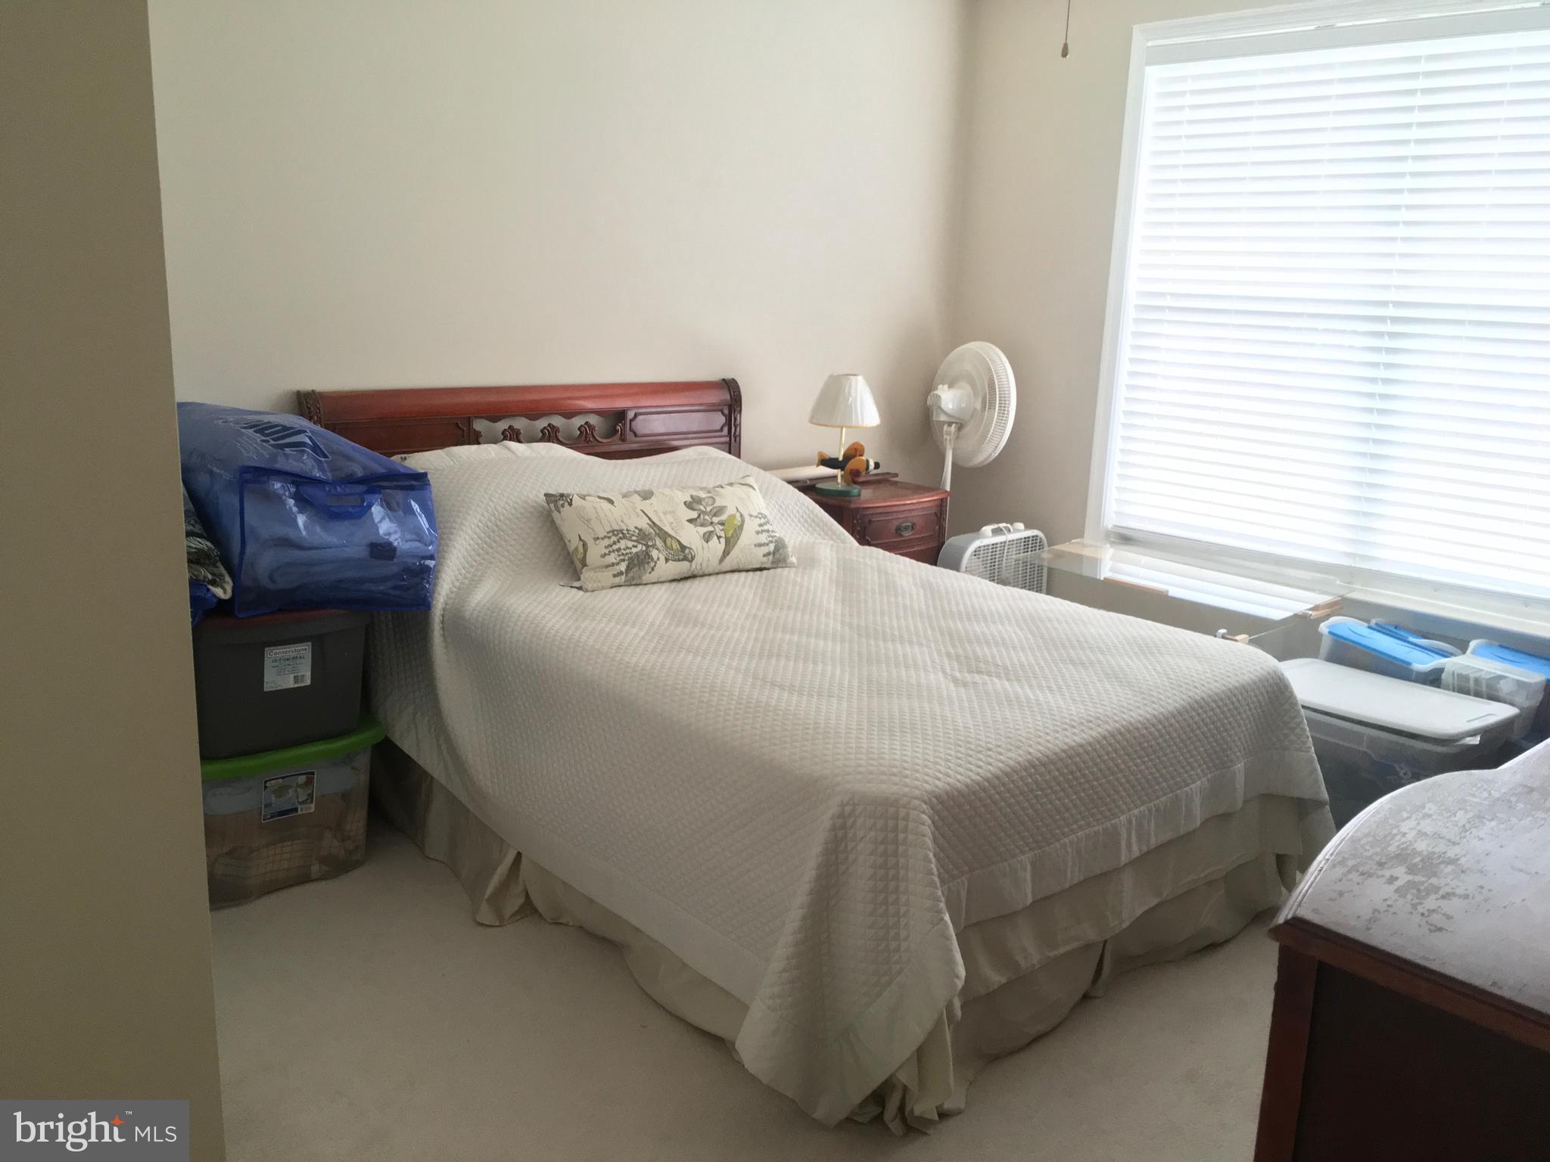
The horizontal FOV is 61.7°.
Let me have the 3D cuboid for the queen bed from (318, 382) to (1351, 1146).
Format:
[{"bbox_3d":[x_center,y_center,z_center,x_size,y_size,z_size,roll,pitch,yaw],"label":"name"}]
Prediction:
[{"bbox_3d":[0.005,0.138,3.325,1.630,1.144,2.109,-9,16,-40],"label":"queen bed"}]

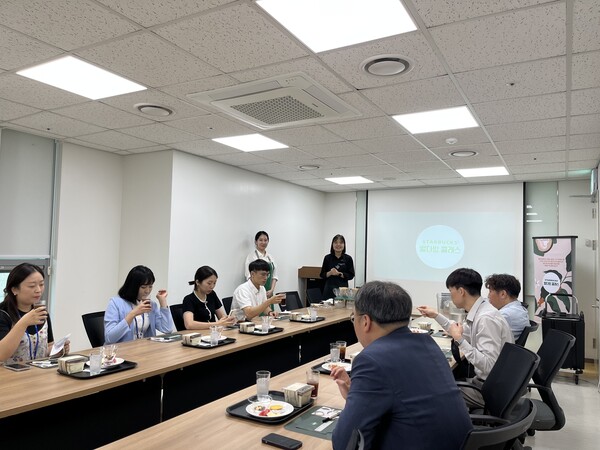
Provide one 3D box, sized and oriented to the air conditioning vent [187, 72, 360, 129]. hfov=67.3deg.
[{"bbox_3d":[-0.159,-0.855,3.269,0.930,0.060,0.930,-1,-4,30],"label":"air conditioning vent"}]

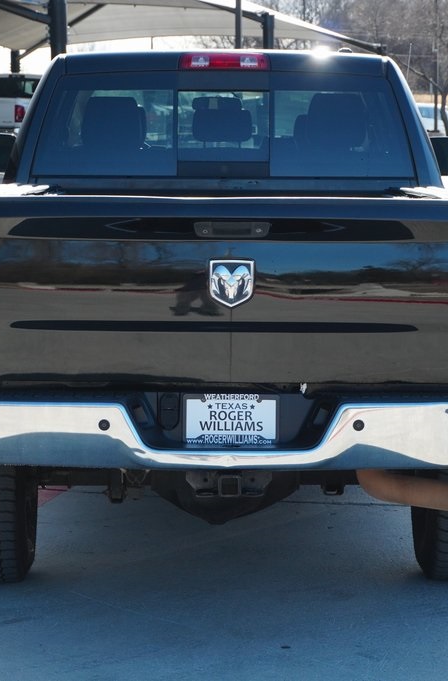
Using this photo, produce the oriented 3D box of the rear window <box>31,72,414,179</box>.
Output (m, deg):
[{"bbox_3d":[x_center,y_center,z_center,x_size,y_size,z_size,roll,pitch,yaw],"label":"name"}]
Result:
[{"bbox_3d":[-0.004,-0.933,9.003,1.660,0.465,0.090,0,-8,-1],"label":"rear window"}]

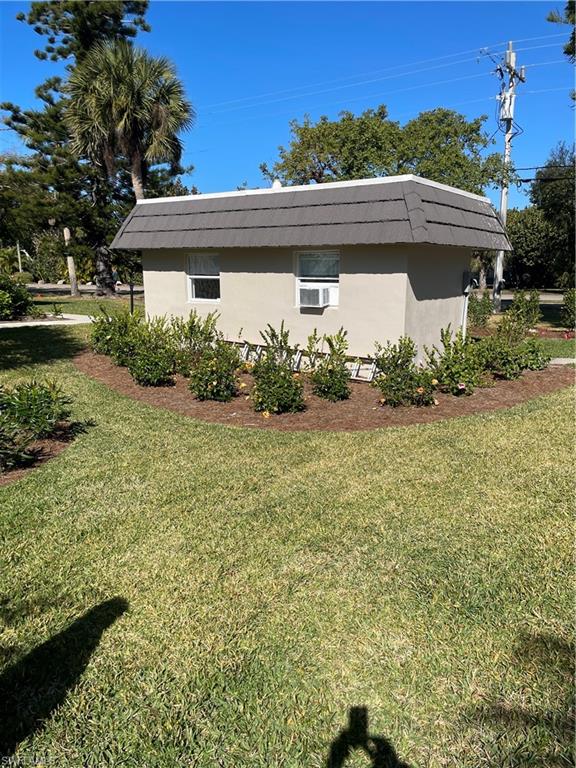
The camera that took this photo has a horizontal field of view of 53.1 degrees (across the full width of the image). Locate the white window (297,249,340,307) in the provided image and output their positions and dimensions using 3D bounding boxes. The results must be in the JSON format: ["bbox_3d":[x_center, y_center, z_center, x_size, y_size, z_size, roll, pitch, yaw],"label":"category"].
[{"bbox_3d":[0.523,-1.729,9.524,0.880,0.950,0.150,8,14,34],"label":"white window"}]

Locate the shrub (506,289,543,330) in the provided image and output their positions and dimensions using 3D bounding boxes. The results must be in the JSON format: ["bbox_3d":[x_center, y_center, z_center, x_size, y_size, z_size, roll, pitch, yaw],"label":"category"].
[{"bbox_3d":[6.525,-2.047,15.796,1.000,1.122,0.920,0,12,0],"label":"shrub"}]

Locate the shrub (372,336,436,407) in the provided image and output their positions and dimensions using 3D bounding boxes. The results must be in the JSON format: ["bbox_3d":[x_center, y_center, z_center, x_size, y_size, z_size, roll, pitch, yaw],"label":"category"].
[{"bbox_3d":[1.708,-0.235,8.336,0.907,0.907,0.834,3,12,11],"label":"shrub"}]

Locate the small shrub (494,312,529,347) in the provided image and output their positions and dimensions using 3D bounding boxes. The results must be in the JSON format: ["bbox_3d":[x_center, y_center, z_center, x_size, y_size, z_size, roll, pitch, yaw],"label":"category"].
[{"bbox_3d":[4.809,-1.166,12.325,0.750,0.806,0.700,0,12,0],"label":"small shrub"}]

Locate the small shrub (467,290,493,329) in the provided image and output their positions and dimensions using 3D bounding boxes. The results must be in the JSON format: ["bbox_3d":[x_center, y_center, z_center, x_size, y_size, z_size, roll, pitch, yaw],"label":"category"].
[{"bbox_3d":[5.422,-2.108,16.262,0.800,1.044,0.780,0,12,0],"label":"small shrub"}]

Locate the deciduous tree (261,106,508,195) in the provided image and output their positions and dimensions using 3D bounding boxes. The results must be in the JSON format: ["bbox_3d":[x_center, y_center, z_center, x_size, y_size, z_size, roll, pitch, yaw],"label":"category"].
[{"bbox_3d":[3.066,-5.087,17.631,7.400,6.300,6.400,0,12,0],"label":"deciduous tree"}]

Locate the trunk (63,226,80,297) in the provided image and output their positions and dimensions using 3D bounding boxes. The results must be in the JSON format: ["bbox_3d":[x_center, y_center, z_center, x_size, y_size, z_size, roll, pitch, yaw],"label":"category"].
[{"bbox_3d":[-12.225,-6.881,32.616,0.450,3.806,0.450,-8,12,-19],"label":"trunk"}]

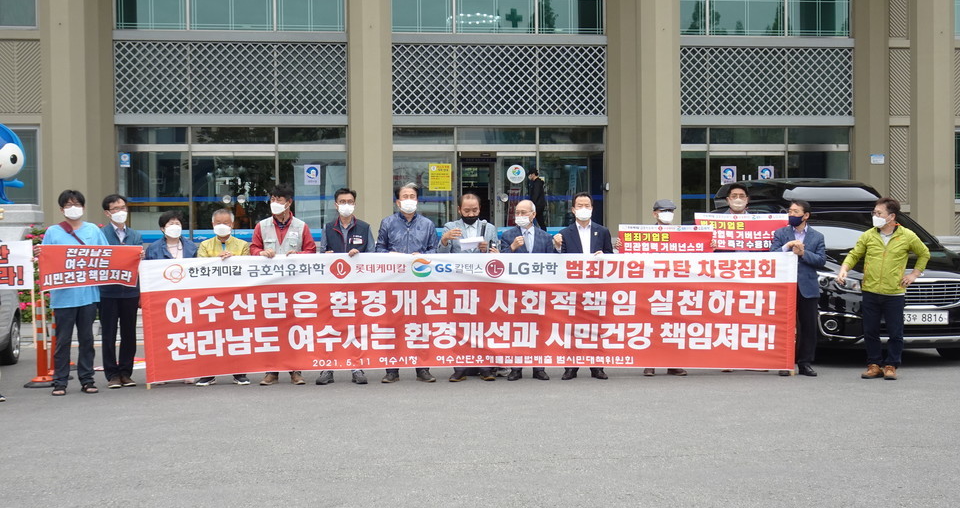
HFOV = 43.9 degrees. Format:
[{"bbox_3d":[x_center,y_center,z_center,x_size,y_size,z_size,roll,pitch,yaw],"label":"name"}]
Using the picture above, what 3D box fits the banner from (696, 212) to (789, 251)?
[{"bbox_3d":[2.439,-0.205,11.100,0.880,0.349,0.020,-1,1,-3],"label":"banner"}]

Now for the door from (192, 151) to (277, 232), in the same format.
[{"bbox_3d":[-5.711,-1.303,27.648,1.935,2.065,0.080,-1,1,-7],"label":"door"}]

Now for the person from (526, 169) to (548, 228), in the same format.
[{"bbox_3d":[1.339,-1.119,27.619,0.450,1.720,0.500,-1,1,-7],"label":"person"}]

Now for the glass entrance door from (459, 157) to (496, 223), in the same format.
[{"bbox_3d":[-0.053,-1.313,28.347,0.897,2.074,0.080,-1,1,-7],"label":"glass entrance door"}]

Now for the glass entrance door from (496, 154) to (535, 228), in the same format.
[{"bbox_3d":[0.872,-1.336,28.461,0.965,2.094,0.080,-1,1,-7],"label":"glass entrance door"}]

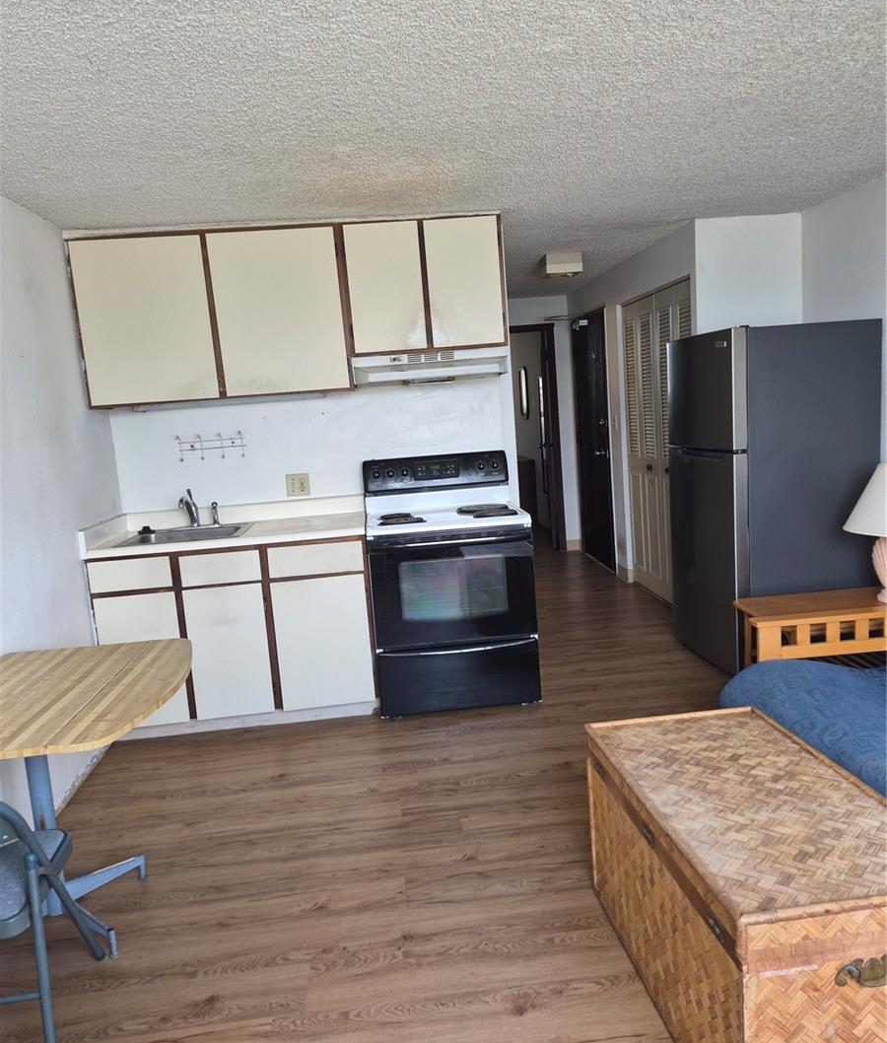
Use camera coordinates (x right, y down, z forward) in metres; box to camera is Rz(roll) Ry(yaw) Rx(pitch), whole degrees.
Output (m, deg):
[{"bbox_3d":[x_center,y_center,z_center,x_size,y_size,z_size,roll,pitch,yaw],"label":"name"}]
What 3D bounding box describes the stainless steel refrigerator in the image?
[{"bbox_3d":[1.674,-0.125,4.077,0.724,1.682,0.747,-5,8,-7],"label":"stainless steel refrigerator"}]

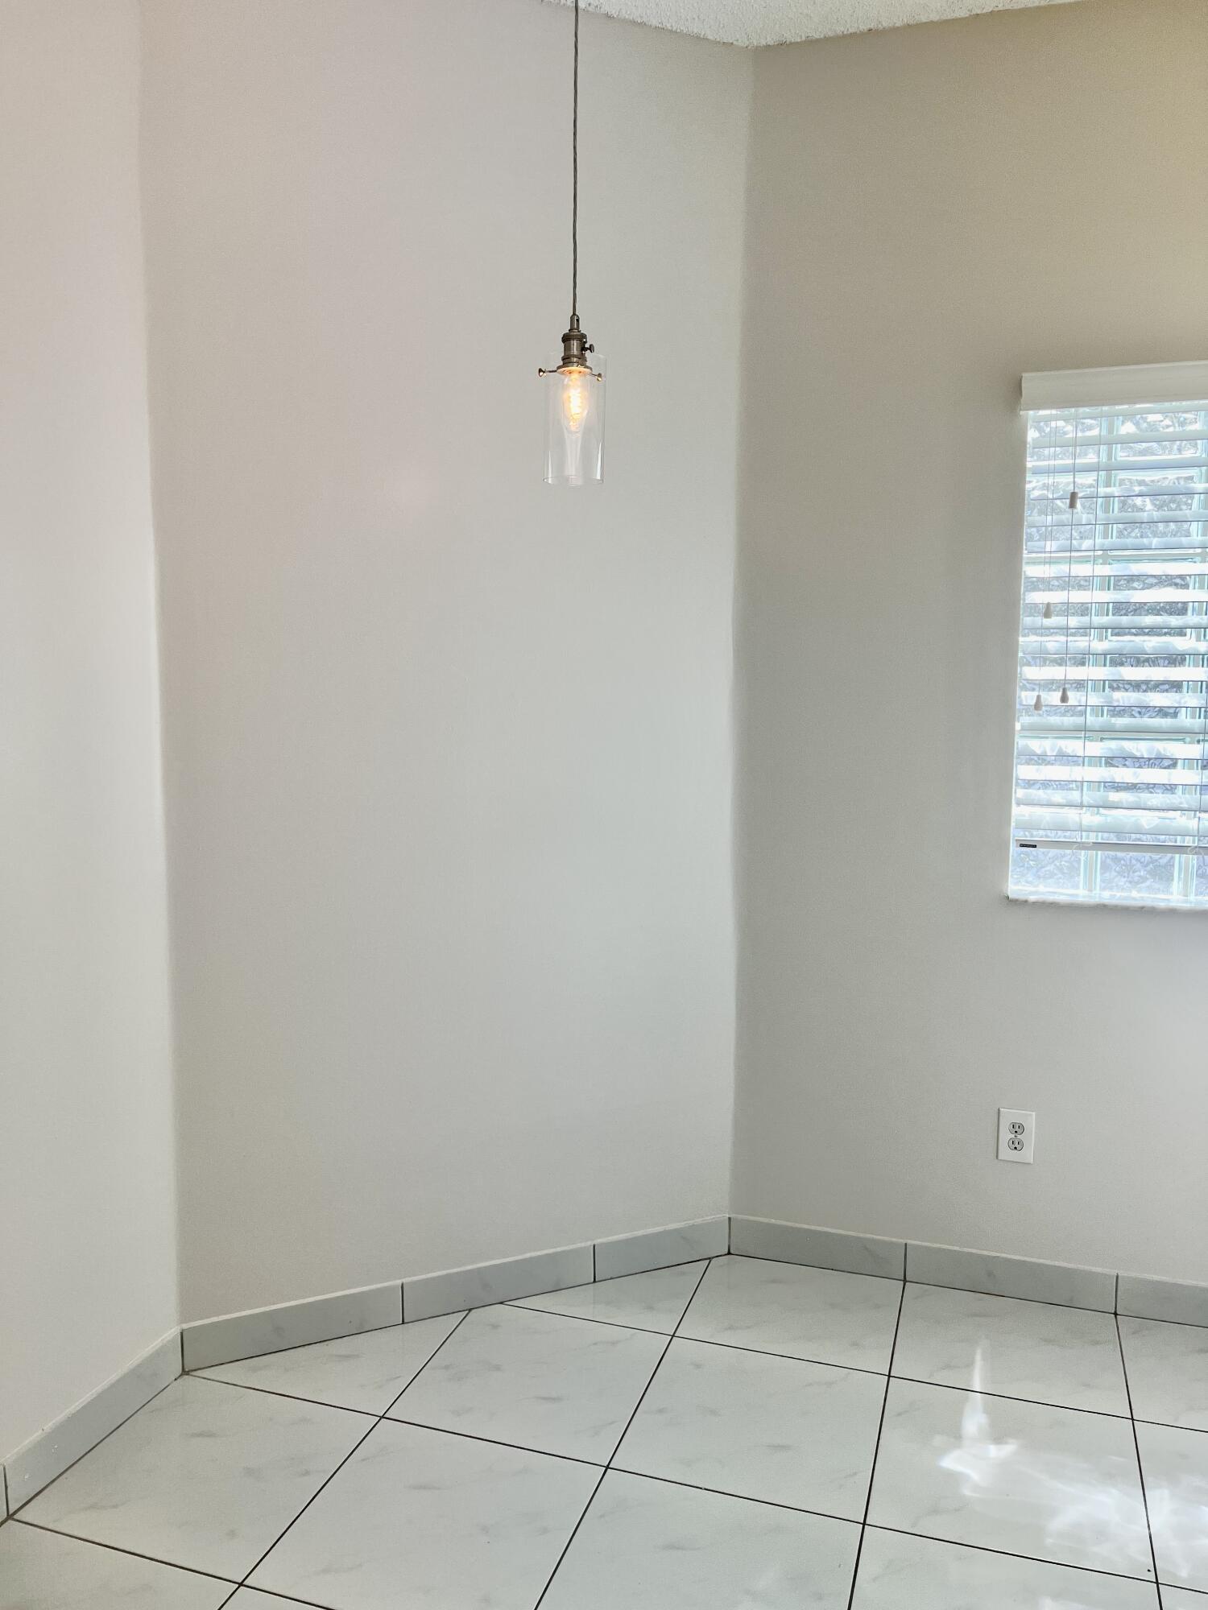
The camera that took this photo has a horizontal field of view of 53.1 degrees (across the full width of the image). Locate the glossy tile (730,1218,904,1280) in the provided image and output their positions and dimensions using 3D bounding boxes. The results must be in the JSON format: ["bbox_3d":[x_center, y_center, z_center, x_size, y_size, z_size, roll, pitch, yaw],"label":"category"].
[{"bbox_3d":[0.520,1.088,2.963,0.426,0.090,0.011,2,6,18],"label":"glossy tile"}]

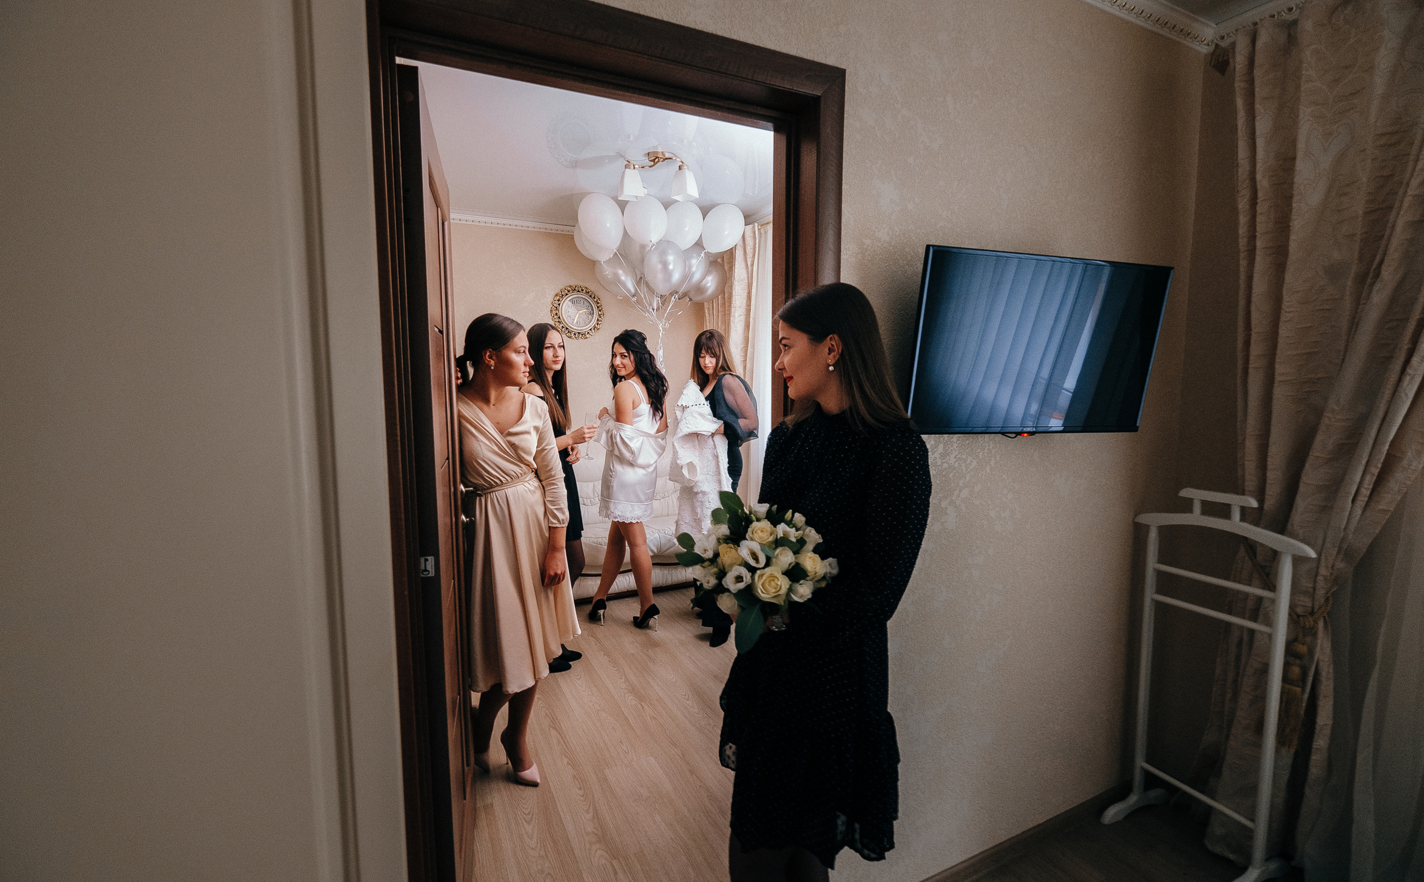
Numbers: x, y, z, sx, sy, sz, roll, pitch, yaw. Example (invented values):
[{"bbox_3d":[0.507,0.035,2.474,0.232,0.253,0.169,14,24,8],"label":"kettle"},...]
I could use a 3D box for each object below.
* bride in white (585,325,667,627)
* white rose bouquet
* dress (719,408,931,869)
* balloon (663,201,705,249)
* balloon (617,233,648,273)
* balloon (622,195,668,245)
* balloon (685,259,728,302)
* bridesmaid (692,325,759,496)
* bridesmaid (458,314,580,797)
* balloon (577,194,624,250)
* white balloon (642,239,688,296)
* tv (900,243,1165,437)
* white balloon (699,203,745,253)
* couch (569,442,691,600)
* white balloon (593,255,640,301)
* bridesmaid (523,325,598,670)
[{"bbox_3d":[-0.504,0.227,3.446,0.450,1.735,0.410,4,7,38],"label":"bride in white"},{"bbox_3d":[0.079,0.221,1.020,0.265,0.265,0.245,0,6,0],"label":"white rose bouquet"},{"bbox_3d":[0.216,0.356,1.108,0.330,0.850,0.420,-4,7,-30],"label":"dress"},{"bbox_3d":[-0.182,-1.330,3.660,0.265,0.305,0.265,0,6,0],"label":"balloon"},{"bbox_3d":[-0.502,-1.230,3.850,0.260,0.310,0.260,-14,-6,0],"label":"balloon"},{"bbox_3d":[-0.396,-1.312,3.520,0.270,0.300,0.270,0,6,0],"label":"balloon"},{"bbox_3d":[-0.035,-1.007,3.720,0.255,0.300,0.255,37,0,0],"label":"balloon"},{"bbox_3d":[0.076,0.252,3.291,0.400,1.720,0.440,-5,8,-41],"label":"bridesmaid"},{"bbox_3d":[-0.749,0.402,2.074,0.480,1.660,0.400,-5,8,-42],"label":"bridesmaid"},{"bbox_3d":[-0.660,-1.299,3.520,0.275,0.330,0.275,-13,6,-24],"label":"balloon"},{"bbox_3d":[-0.276,-1.023,3.500,0.268,0.325,0.268,5,3,0],"label":"white balloon"},{"bbox_3d":[0.810,-0.235,1.493,0.735,0.430,0.055,-1,13,-16],"label":"tv"},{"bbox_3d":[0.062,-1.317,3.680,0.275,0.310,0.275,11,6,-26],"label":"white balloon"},{"bbox_3d":[-0.867,0.527,4.242,1.950,0.970,0.860,-3,7,-25],"label":"couch"},{"bbox_3d":[-0.592,-1.002,3.650,0.260,0.310,0.260,-37,0,0],"label":"white balloon"},{"bbox_3d":[-0.796,0.281,2.991,0.450,1.719,0.420,4,7,30],"label":"bridesmaid"}]

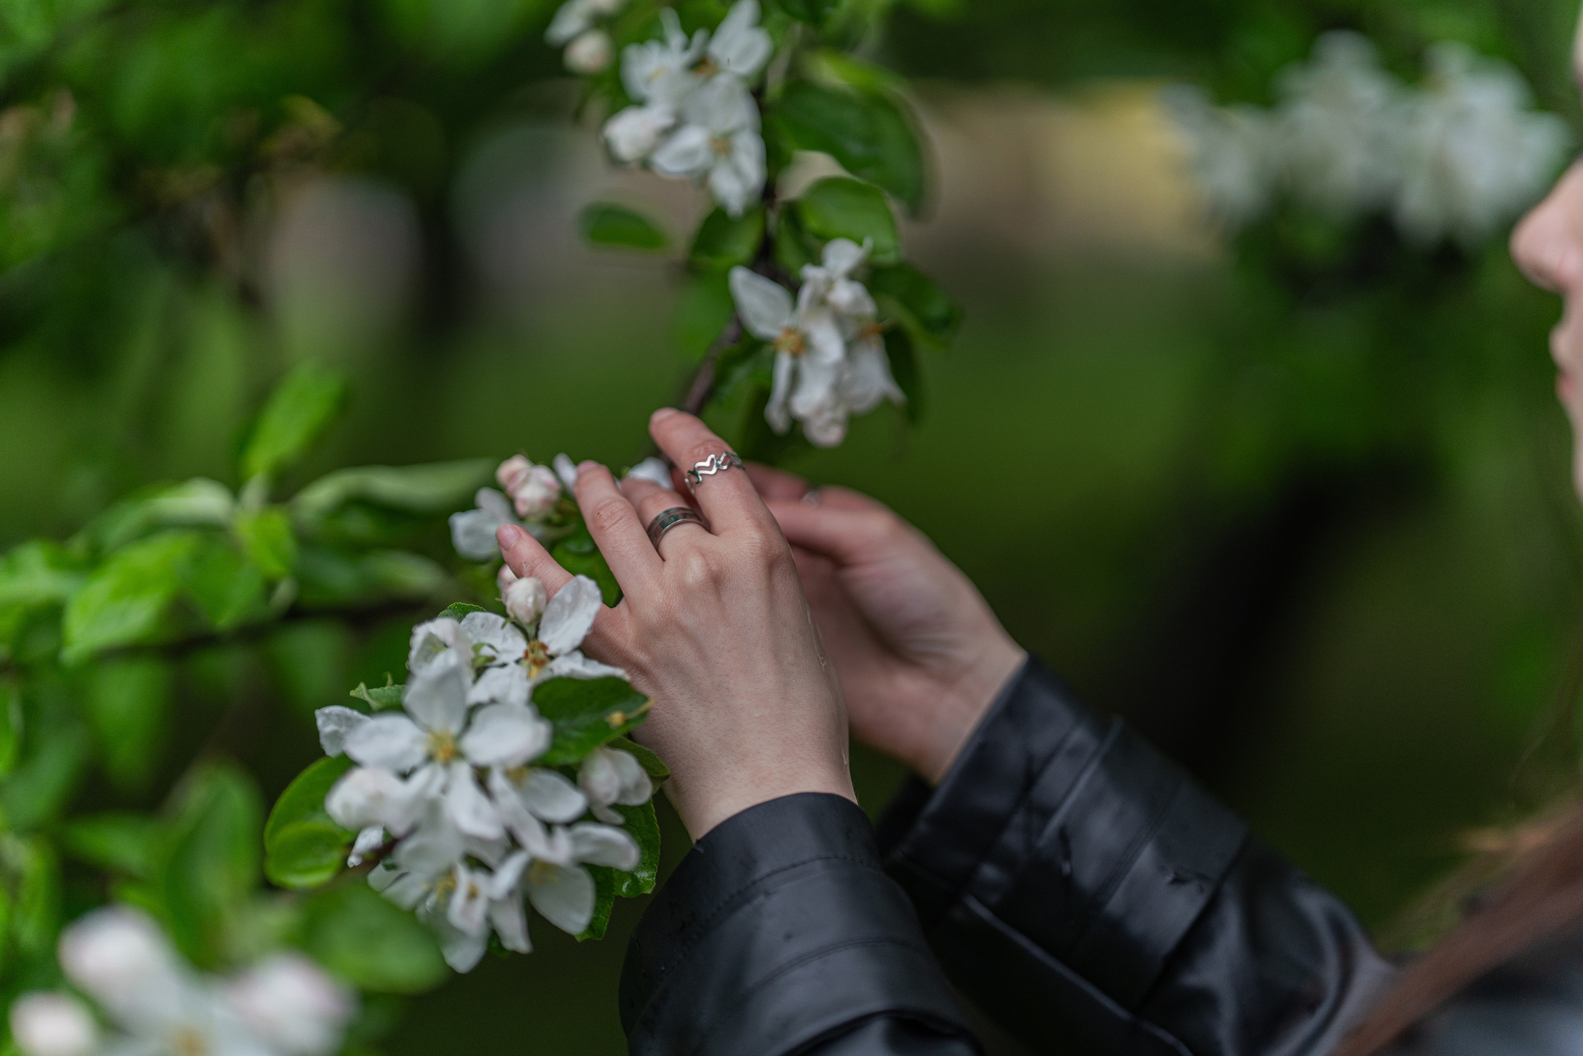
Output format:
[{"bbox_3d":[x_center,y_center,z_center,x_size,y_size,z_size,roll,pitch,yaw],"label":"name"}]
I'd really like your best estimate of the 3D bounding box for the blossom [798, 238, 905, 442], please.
[{"bbox_3d":[0.018,-0.059,1.175,0.035,0.064,0.035,0,5,0],"label":"blossom"}]

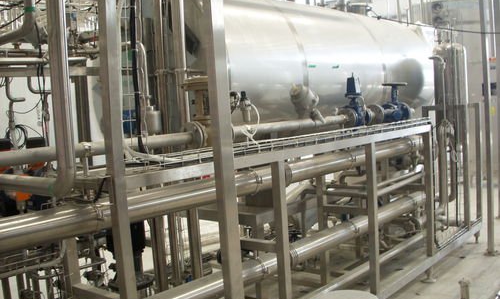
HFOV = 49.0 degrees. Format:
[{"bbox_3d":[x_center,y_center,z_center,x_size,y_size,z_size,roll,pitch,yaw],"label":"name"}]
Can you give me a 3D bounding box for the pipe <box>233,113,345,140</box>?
[{"bbox_3d":[0.332,-0.174,3.791,0.065,0.065,1.381,0,5,40],"label":"pipe"}]

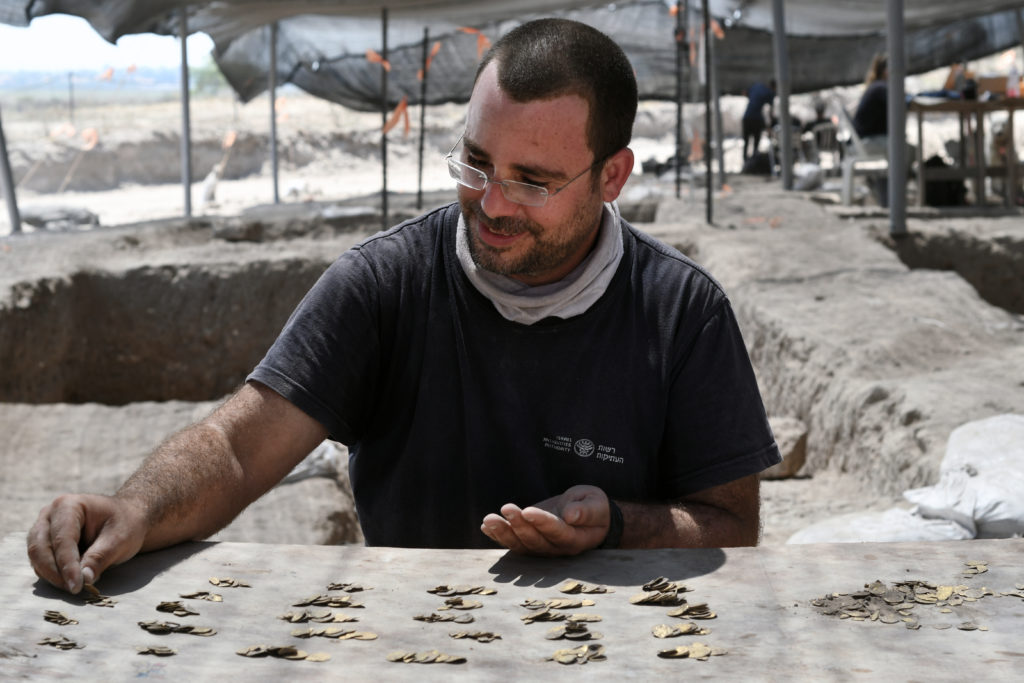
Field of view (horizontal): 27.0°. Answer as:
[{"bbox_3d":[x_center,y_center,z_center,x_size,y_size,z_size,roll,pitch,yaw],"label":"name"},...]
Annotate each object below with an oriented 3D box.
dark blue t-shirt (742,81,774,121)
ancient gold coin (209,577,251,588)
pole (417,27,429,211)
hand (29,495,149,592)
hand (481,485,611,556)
[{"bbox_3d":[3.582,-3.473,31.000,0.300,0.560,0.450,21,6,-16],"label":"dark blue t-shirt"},{"bbox_3d":[-0.255,0.217,1.925,0.037,0.008,0.020,0,7,0],"label":"ancient gold coin"},{"bbox_3d":[-0.613,-1.526,14.600,0.035,1.260,0.035,2,7,0],"label":"pole"},{"bbox_3d":[-0.387,0.183,1.950,0.092,0.088,0.130,6,9,40],"label":"hand"},{"bbox_3d":[0.032,0.172,2.050,0.135,0.068,0.095,-4,8,-30],"label":"hand"}]

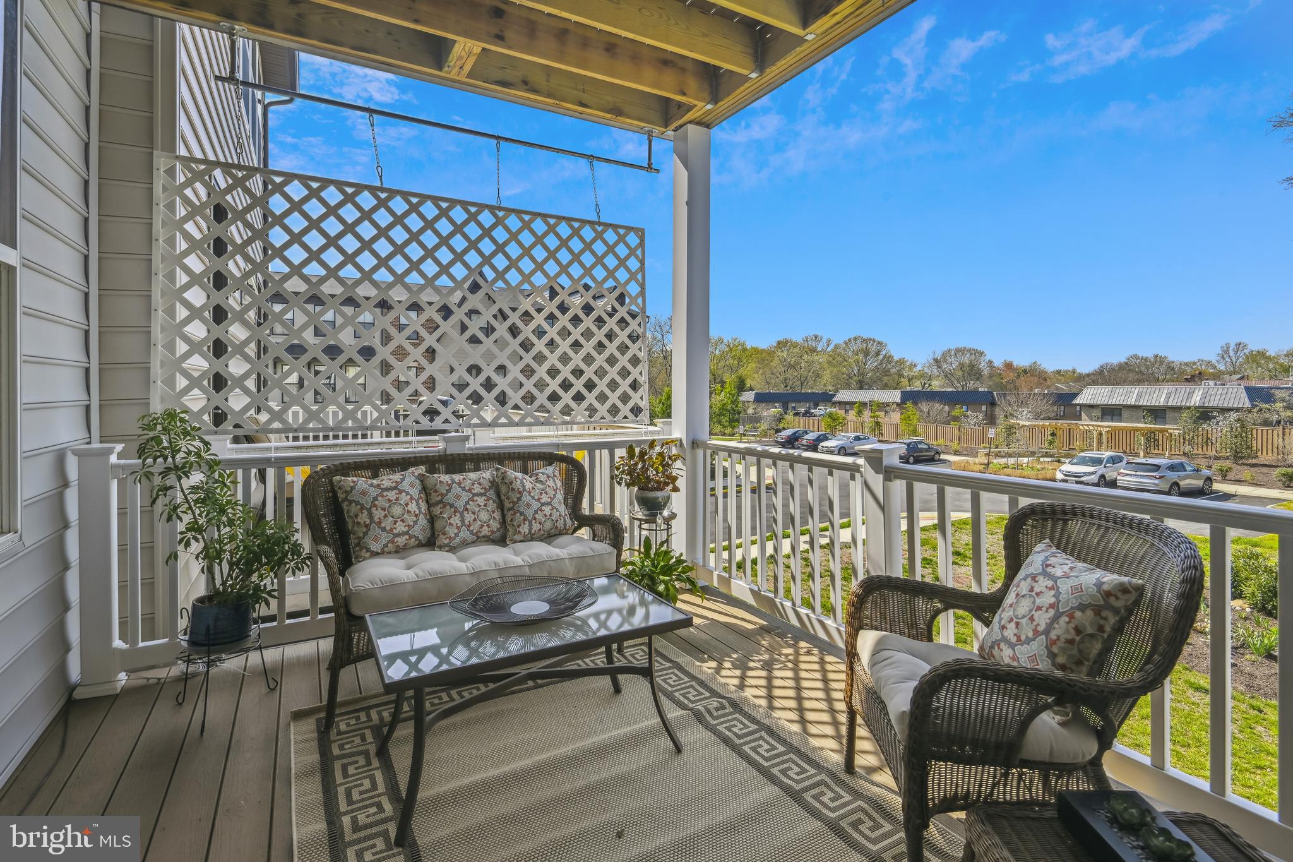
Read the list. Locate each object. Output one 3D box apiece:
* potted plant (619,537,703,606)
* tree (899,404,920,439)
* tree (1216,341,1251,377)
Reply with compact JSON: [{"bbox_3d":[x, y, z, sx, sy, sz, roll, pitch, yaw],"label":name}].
[{"bbox_3d":[0.082,0.784,3.200,0.460,0.410,0.440,0,3,6],"label":"potted plant"},{"bbox_3d":[24.462,-0.716,53.300,1.950,3.550,1.900,1,3,23],"label":"tree"},{"bbox_3d":[143.126,-13.139,140.000,8.368,17.057,8.368,0,3,0],"label":"tree"}]

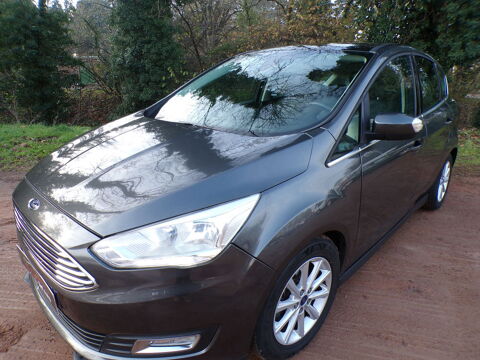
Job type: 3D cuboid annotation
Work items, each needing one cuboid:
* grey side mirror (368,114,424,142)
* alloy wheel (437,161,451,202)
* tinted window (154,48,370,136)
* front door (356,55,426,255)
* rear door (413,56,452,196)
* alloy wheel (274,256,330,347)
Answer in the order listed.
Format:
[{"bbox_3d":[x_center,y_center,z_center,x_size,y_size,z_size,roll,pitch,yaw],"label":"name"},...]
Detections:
[{"bbox_3d":[0.837,-0.283,1.784,0.240,0.150,0.170,15,22,41],"label":"grey side mirror"},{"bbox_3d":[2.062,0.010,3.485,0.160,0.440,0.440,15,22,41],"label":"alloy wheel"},{"bbox_3d":[0.123,-0.639,2.325,1.400,0.160,1.020,15,52,41],"label":"tinted window"},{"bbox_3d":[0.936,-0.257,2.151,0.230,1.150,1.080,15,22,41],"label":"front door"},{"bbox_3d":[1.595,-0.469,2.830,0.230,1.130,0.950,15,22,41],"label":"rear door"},{"bbox_3d":[0.260,0.561,1.625,0.440,0.440,0.160,-16,23,-42],"label":"alloy wheel"}]

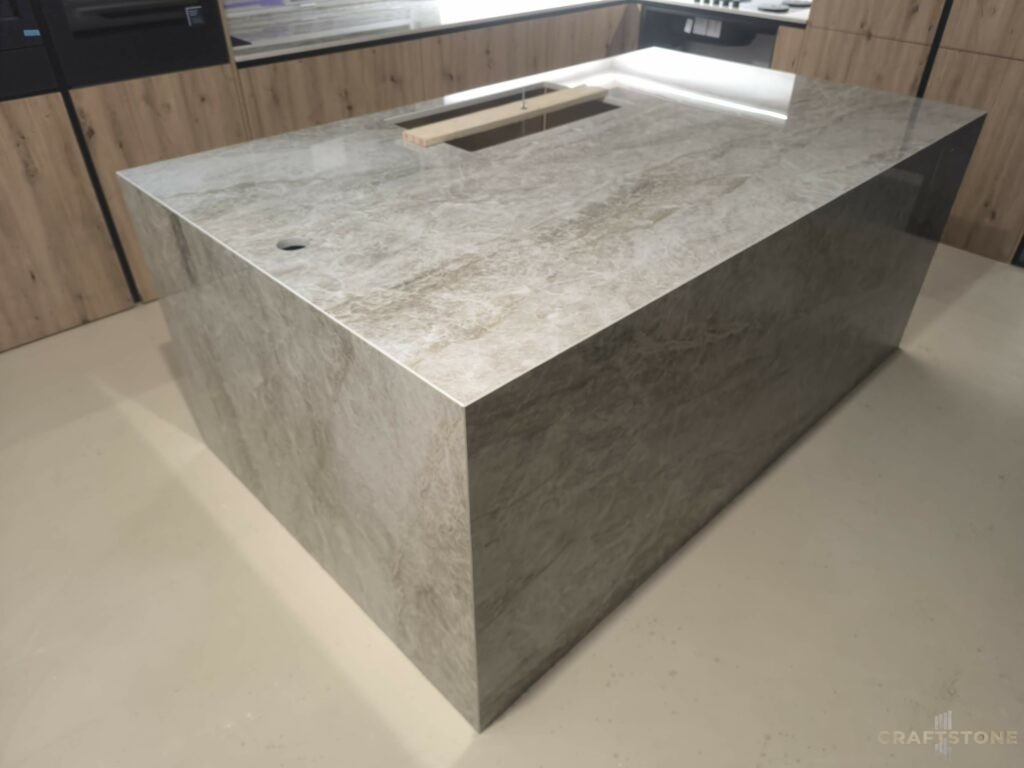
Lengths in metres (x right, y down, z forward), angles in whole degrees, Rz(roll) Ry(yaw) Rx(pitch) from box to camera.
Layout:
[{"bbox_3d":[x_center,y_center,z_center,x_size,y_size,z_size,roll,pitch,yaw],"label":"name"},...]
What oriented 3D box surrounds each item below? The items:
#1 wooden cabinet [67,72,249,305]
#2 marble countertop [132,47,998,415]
[{"bbox_3d":[-1.361,-0.826,2.849,0.607,0.864,0.023,-30,46,-34],"label":"wooden cabinet"},{"bbox_3d":[0.273,-0.688,1.939,2.215,0.029,1.314,-30,46,-34],"label":"marble countertop"}]

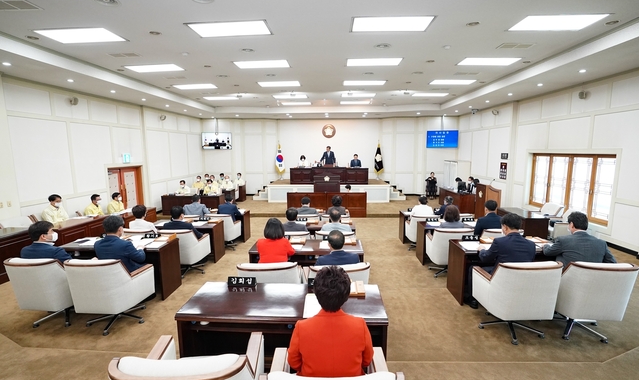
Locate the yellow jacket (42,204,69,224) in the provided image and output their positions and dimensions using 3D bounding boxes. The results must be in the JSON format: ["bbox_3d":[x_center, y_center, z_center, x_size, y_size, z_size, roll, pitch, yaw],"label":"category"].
[{"bbox_3d":[-5.873,0.628,6.371,0.360,0.620,0.520,2,8,18],"label":"yellow jacket"}]

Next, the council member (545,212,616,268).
[{"bbox_3d":[2.908,0.935,3.513,0.620,1.340,0.780,-1,7,-2],"label":"council member"}]

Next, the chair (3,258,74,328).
[{"bbox_3d":[-3.352,1.241,3.727,0.673,0.887,0.694,1,8,11],"label":"chair"}]

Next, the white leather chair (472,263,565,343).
[{"bbox_3d":[2.236,1.207,3.322,0.670,0.880,0.700,0,8,1],"label":"white leather chair"}]

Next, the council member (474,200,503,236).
[{"bbox_3d":[2.701,0.795,4.795,0.550,1.290,0.750,-1,7,0],"label":"council member"}]

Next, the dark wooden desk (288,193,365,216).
[{"bbox_3d":[0.305,0.573,11.451,3.121,0.979,0.632,0,8,3],"label":"dark wooden desk"}]

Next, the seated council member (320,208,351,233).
[{"bbox_3d":[0.310,0.946,5.389,0.530,1.234,0.765,0,8,3],"label":"seated council member"}]

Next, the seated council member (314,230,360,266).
[{"bbox_3d":[0.201,1.027,3.564,0.530,1.200,0.750,-1,7,0],"label":"seated council member"}]

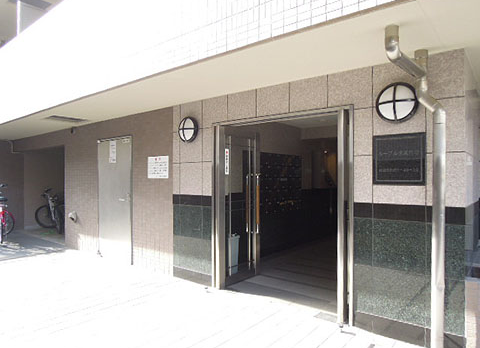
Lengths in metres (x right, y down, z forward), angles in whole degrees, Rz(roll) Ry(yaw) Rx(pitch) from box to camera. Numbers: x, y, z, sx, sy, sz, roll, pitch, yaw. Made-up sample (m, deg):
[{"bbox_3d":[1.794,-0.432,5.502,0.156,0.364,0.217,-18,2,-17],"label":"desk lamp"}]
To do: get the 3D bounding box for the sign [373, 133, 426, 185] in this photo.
[{"bbox_3d":[1.271,-0.113,2.667,0.400,0.400,0.030,0,-1,38],"label":"sign"}]

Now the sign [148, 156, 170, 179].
[{"bbox_3d":[-1.114,-0.089,4.531,0.450,0.297,0.020,0,-1,38],"label":"sign"}]

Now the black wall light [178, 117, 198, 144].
[{"bbox_3d":[-0.651,-0.542,4.123,0.310,0.310,0.100,0,-1,38],"label":"black wall light"}]

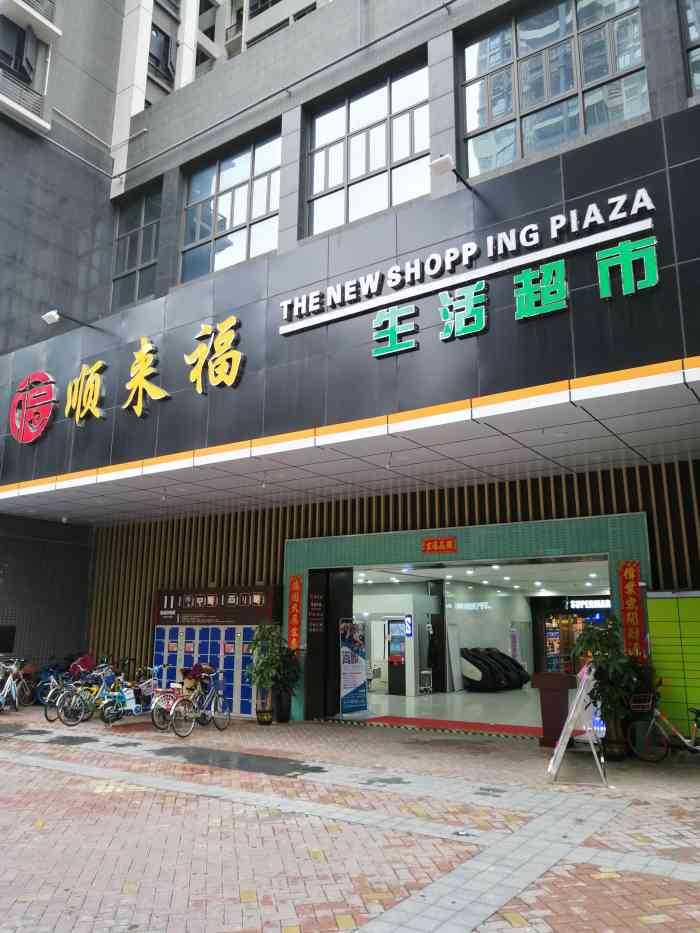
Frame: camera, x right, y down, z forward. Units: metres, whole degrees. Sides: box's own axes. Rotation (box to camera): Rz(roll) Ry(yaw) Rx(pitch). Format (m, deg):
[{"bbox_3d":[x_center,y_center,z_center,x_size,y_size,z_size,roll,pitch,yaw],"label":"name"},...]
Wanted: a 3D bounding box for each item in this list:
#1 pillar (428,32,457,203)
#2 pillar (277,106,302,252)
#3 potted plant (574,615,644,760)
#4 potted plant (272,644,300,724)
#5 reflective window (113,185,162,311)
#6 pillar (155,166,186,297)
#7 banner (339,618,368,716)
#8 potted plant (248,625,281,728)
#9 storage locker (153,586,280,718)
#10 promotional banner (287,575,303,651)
[{"bbox_3d":[1.989,-7.217,14.995,0.530,3.520,0.500,-8,-14,33],"label":"pillar"},{"bbox_3d":[-1.262,-6.750,17.153,0.550,3.520,0.500,-8,-14,33],"label":"pillar"},{"bbox_3d":[3.768,3.139,10.488,0.950,1.973,0.920,-8,-14,33],"label":"potted plant"},{"bbox_3d":[-1.239,4.215,14.202,0.540,1.441,0.530,0,-12,0],"label":"potted plant"},{"bbox_3d":[-5.917,-6.127,20.550,2.250,3.300,0.150,-8,-14,33],"label":"reflective window"},{"bbox_3d":[-4.637,-6.264,19.394,0.620,3.520,0.500,-8,-14,33],"label":"pillar"},{"bbox_3d":[0.105,4.101,14.833,0.820,1.923,0.100,9,-15,-37],"label":"banner"},{"bbox_3d":[-1.650,3.984,14.042,0.600,1.828,0.580,0,-12,0],"label":"potted plant"},{"bbox_3d":[-2.817,3.916,15.632,3.440,2.630,0.470,-8,-14,33],"label":"storage locker"},{"bbox_3d":[-1.106,2.941,14.652,0.320,1.480,0.030,-8,-14,33],"label":"promotional banner"}]

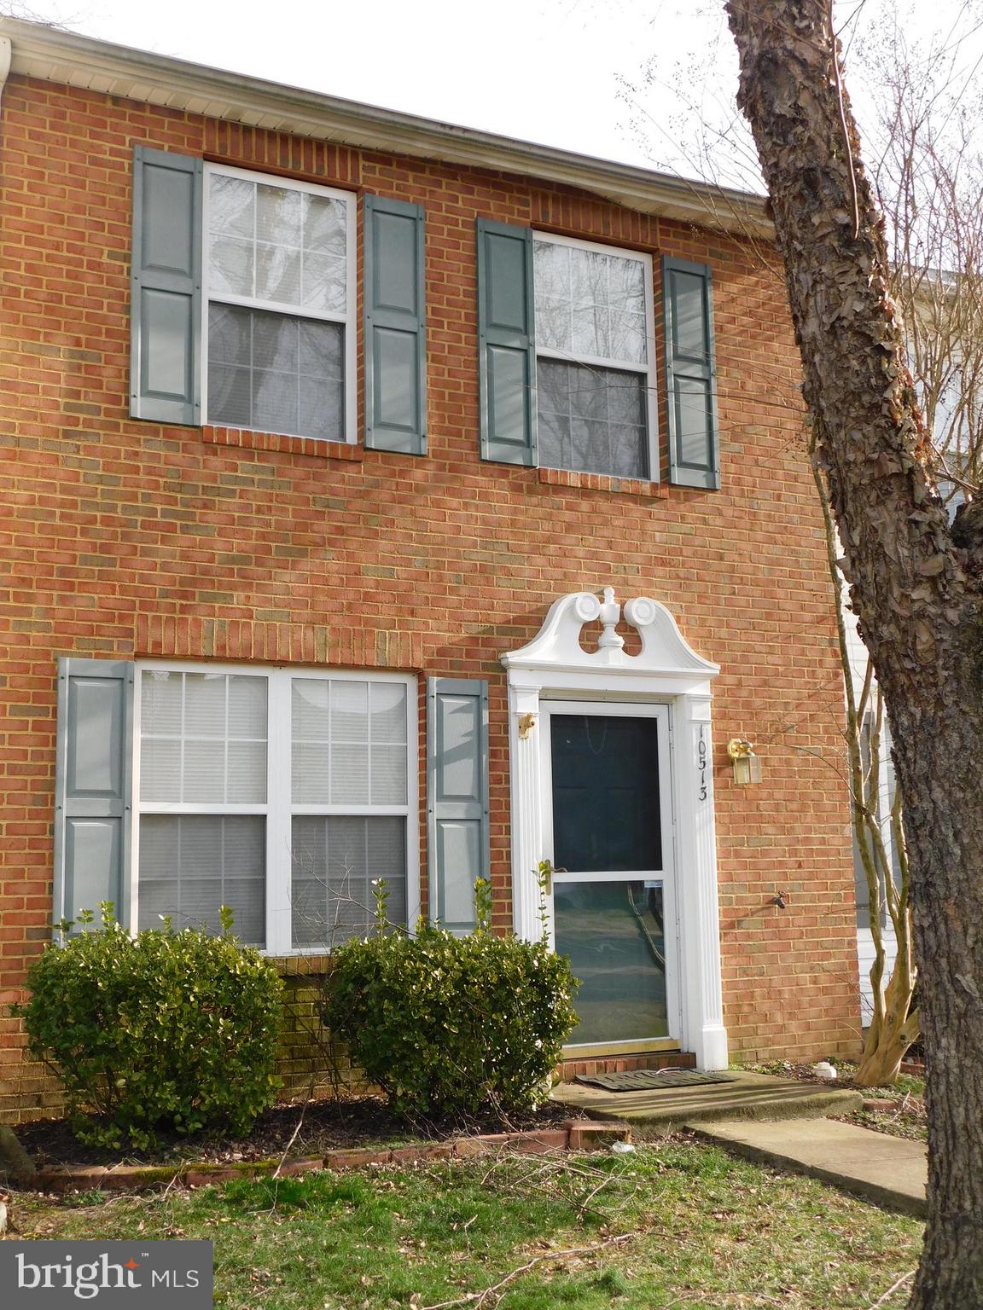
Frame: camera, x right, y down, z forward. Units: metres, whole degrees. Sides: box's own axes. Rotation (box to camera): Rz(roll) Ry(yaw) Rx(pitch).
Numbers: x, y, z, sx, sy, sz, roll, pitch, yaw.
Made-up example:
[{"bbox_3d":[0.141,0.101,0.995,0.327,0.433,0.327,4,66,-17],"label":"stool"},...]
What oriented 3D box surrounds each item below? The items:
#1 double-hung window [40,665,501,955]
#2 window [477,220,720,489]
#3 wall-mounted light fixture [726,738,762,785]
[{"bbox_3d":[-1.068,0.805,7.802,2.332,1.473,0.140,3,-9,-27],"label":"double-hung window"},{"bbox_3d":[0.643,-1.771,9.087,1.658,1.455,0.140,3,-9,-27],"label":"window"},{"bbox_3d":[1.510,0.626,9.005,0.119,0.267,0.190,3,-9,-27],"label":"wall-mounted light fixture"}]

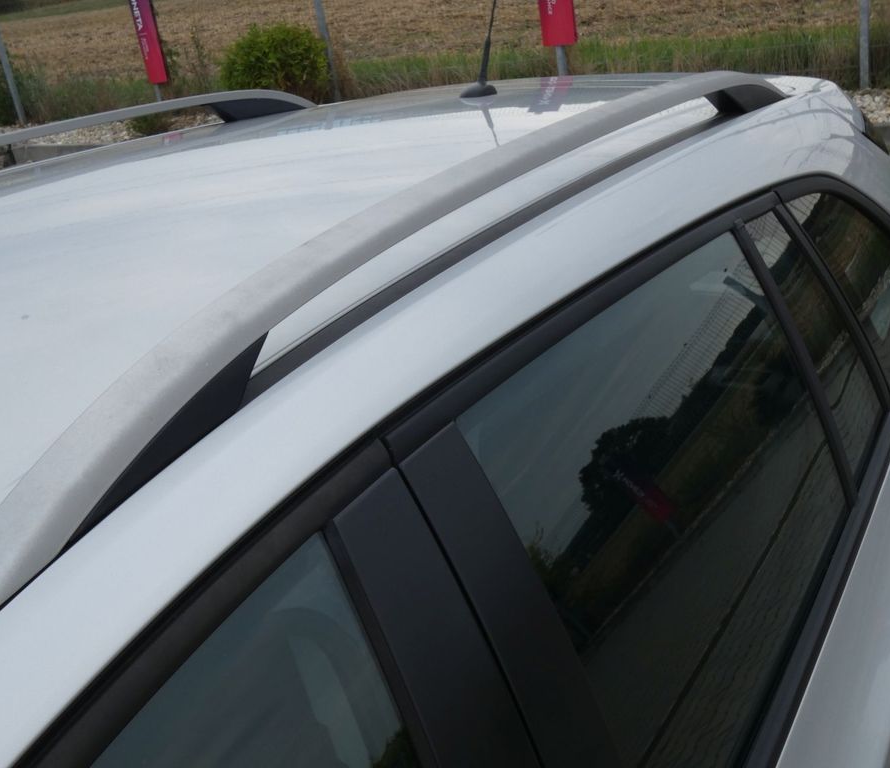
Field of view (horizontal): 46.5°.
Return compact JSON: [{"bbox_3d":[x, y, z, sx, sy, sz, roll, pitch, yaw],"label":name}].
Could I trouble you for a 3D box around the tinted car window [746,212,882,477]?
[{"bbox_3d":[0.497,-0.071,1.410,0.030,0.355,0.195,-25,8,41],"label":"tinted car window"}]

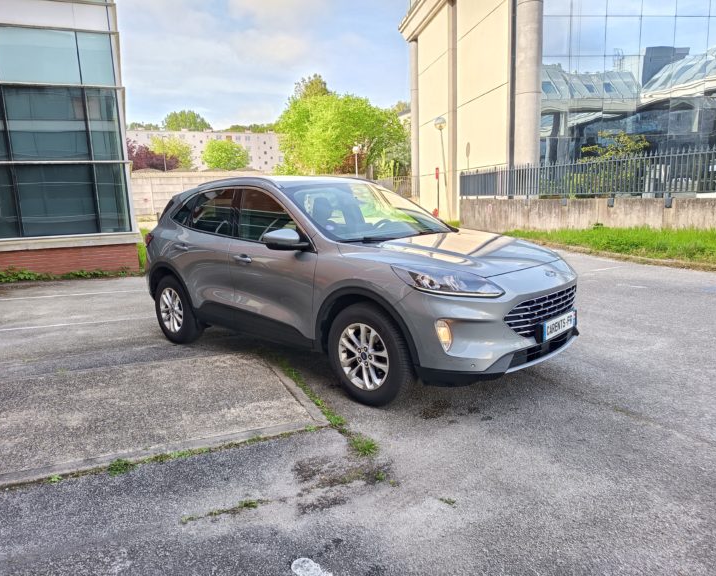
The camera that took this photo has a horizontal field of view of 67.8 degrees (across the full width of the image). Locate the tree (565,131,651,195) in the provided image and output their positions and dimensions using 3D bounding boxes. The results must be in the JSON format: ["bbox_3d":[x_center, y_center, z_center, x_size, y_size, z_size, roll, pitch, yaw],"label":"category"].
[{"bbox_3d":[7.562,-3.698,16.175,2.500,2.100,2.000,2,11,25],"label":"tree"}]

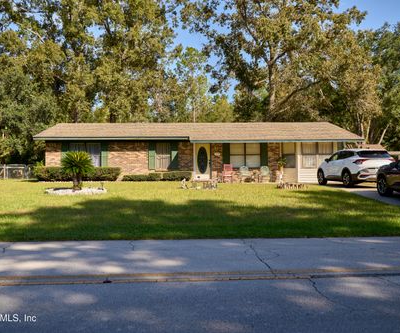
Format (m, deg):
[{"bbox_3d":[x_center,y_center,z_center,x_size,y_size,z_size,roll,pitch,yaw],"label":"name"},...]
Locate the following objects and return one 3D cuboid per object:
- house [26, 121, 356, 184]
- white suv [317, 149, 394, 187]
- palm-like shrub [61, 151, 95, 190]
[{"bbox_3d":[-0.200,-0.980,24.900,17.700,3.750,9.100,0,0,0],"label":"house"},{"bbox_3d":[7.220,0.070,18.400,1.870,1.670,4.660,0,0,-5],"label":"white suv"},{"bbox_3d":[-5.170,0.160,16.400,1.430,1.650,1.430,0,0,0],"label":"palm-like shrub"}]

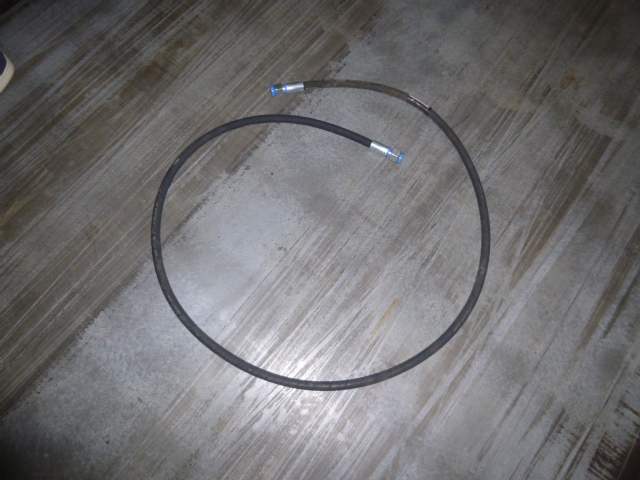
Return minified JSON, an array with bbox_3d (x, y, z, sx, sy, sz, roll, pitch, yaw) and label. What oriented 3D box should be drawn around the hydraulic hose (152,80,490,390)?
[{"bbox_3d":[0.010,-0.056,1.246,0.912,0.032,0.880,1,74,-3],"label":"hydraulic hose"}]

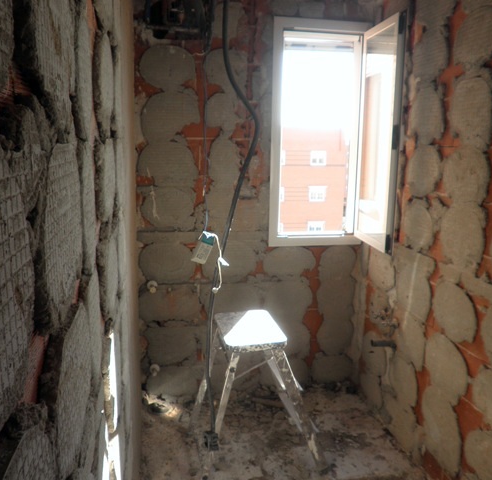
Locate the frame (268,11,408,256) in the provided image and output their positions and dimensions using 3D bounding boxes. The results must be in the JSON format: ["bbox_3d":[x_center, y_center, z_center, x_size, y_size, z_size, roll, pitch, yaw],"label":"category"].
[{"bbox_3d":[0.459,-0.539,2.516,0.566,1.245,0.490,-2,11,-10],"label":"frame"}]

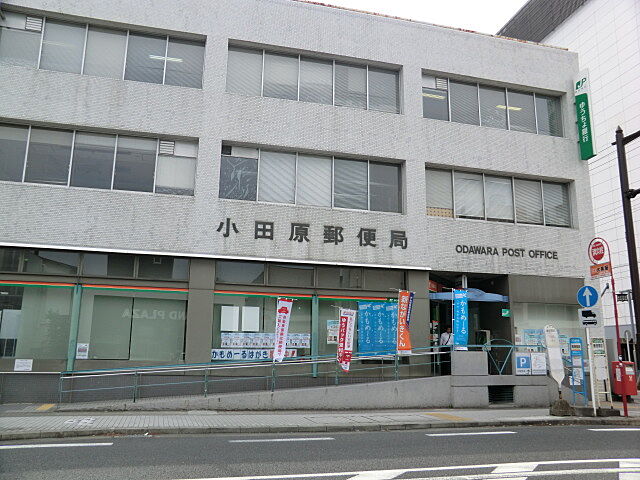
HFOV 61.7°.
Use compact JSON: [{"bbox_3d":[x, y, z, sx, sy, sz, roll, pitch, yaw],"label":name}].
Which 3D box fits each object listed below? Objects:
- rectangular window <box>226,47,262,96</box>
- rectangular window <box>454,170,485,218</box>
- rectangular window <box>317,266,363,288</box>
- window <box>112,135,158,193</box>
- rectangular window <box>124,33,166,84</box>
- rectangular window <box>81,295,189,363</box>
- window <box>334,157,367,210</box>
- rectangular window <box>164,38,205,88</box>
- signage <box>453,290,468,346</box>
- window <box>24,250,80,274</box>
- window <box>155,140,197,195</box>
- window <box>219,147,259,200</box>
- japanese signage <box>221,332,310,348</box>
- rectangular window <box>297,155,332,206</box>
[{"bbox_3d":[-2.553,-5.778,18.387,1.228,1.716,0.100,4,-12,-14],"label":"rectangular window"},{"bbox_3d":[5.193,-1.554,18.613,1.201,1.718,0.100,4,-9,-15],"label":"rectangular window"},{"bbox_3d":[0.692,1.312,18.576,1.677,0.705,0.100,4,-13,-14],"label":"rectangular window"},{"bbox_3d":[-5.776,-2.380,16.842,1.241,1.803,0.100,4,-12,-14],"label":"window"},{"bbox_3d":[-5.696,-5.965,17.602,1.245,1.794,0.100,4,-11,-15],"label":"rectangular window"},{"bbox_3d":[-5.491,2.634,15.924,2.951,1.855,0.100,4,-12,-14],"label":"rectangular window"},{"bbox_3d":[1.018,-1.812,17.524,1.219,1.732,0.100,4,-9,-15],"label":"window"},{"bbox_3d":[-4.734,-6.194,18.883,1.307,1.756,0.100,4,-13,-14],"label":"rectangular window"},{"bbox_3d":[4.266,2.424,16.175,0.451,1.791,0.030,4,-12,-14],"label":"signage"},{"bbox_3d":[-7.443,0.647,14.855,1.398,0.646,0.100,4,-9,-15],"label":"window"},{"bbox_3d":[-4.582,-2.319,17.152,1.229,1.824,0.100,4,-12,-14],"label":"window"},{"bbox_3d":[-2.641,-2.180,17.722,1.251,1.828,0.100,4,-11,-15],"label":"window"},{"bbox_3d":[-1.667,3.168,16.850,2.810,0.441,0.020,4,-12,-14],"label":"japanese signage"},{"bbox_3d":[-0.155,-1.893,17.219,1.211,1.737,0.100,4,-9,-15],"label":"rectangular window"}]

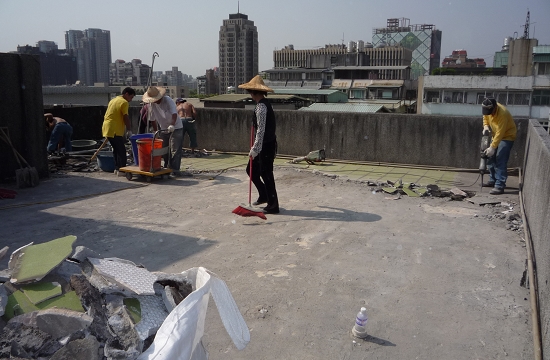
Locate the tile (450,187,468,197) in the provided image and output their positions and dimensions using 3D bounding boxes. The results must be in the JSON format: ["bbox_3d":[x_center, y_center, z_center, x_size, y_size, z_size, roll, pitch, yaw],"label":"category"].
[{"bbox_3d":[2.831,0.192,7.313,0.240,0.110,0.240,-2,11,-17],"label":"tile"}]

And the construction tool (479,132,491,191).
[{"bbox_3d":[3.218,-0.274,7.321,0.200,0.950,0.220,-4,11,-20],"label":"construction tool"}]

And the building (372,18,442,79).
[{"bbox_3d":[57.575,-45.016,210.209,25.000,47.000,20.000,5,11,24],"label":"building"}]

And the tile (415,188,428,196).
[{"bbox_3d":[2.184,0.185,7.104,0.200,0.070,0.220,1,11,0],"label":"tile"}]

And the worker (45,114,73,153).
[{"bbox_3d":[-5.019,-1.053,11.004,0.750,0.970,0.500,8,13,34],"label":"worker"}]

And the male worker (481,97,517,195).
[{"bbox_3d":[3.612,-0.563,7.648,0.540,1.510,0.460,-3,11,-22],"label":"male worker"}]

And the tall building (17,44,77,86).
[{"bbox_3d":[-195.935,-85.939,406.714,28.000,52.000,40.000,5,11,24],"label":"tall building"}]

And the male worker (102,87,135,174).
[{"bbox_3d":[-2.837,-0.897,8.638,0.520,1.570,0.500,-7,13,-34],"label":"male worker"}]

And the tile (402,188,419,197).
[{"bbox_3d":[2.083,0.198,7.273,0.220,0.090,0.240,-2,11,-17],"label":"tile"}]

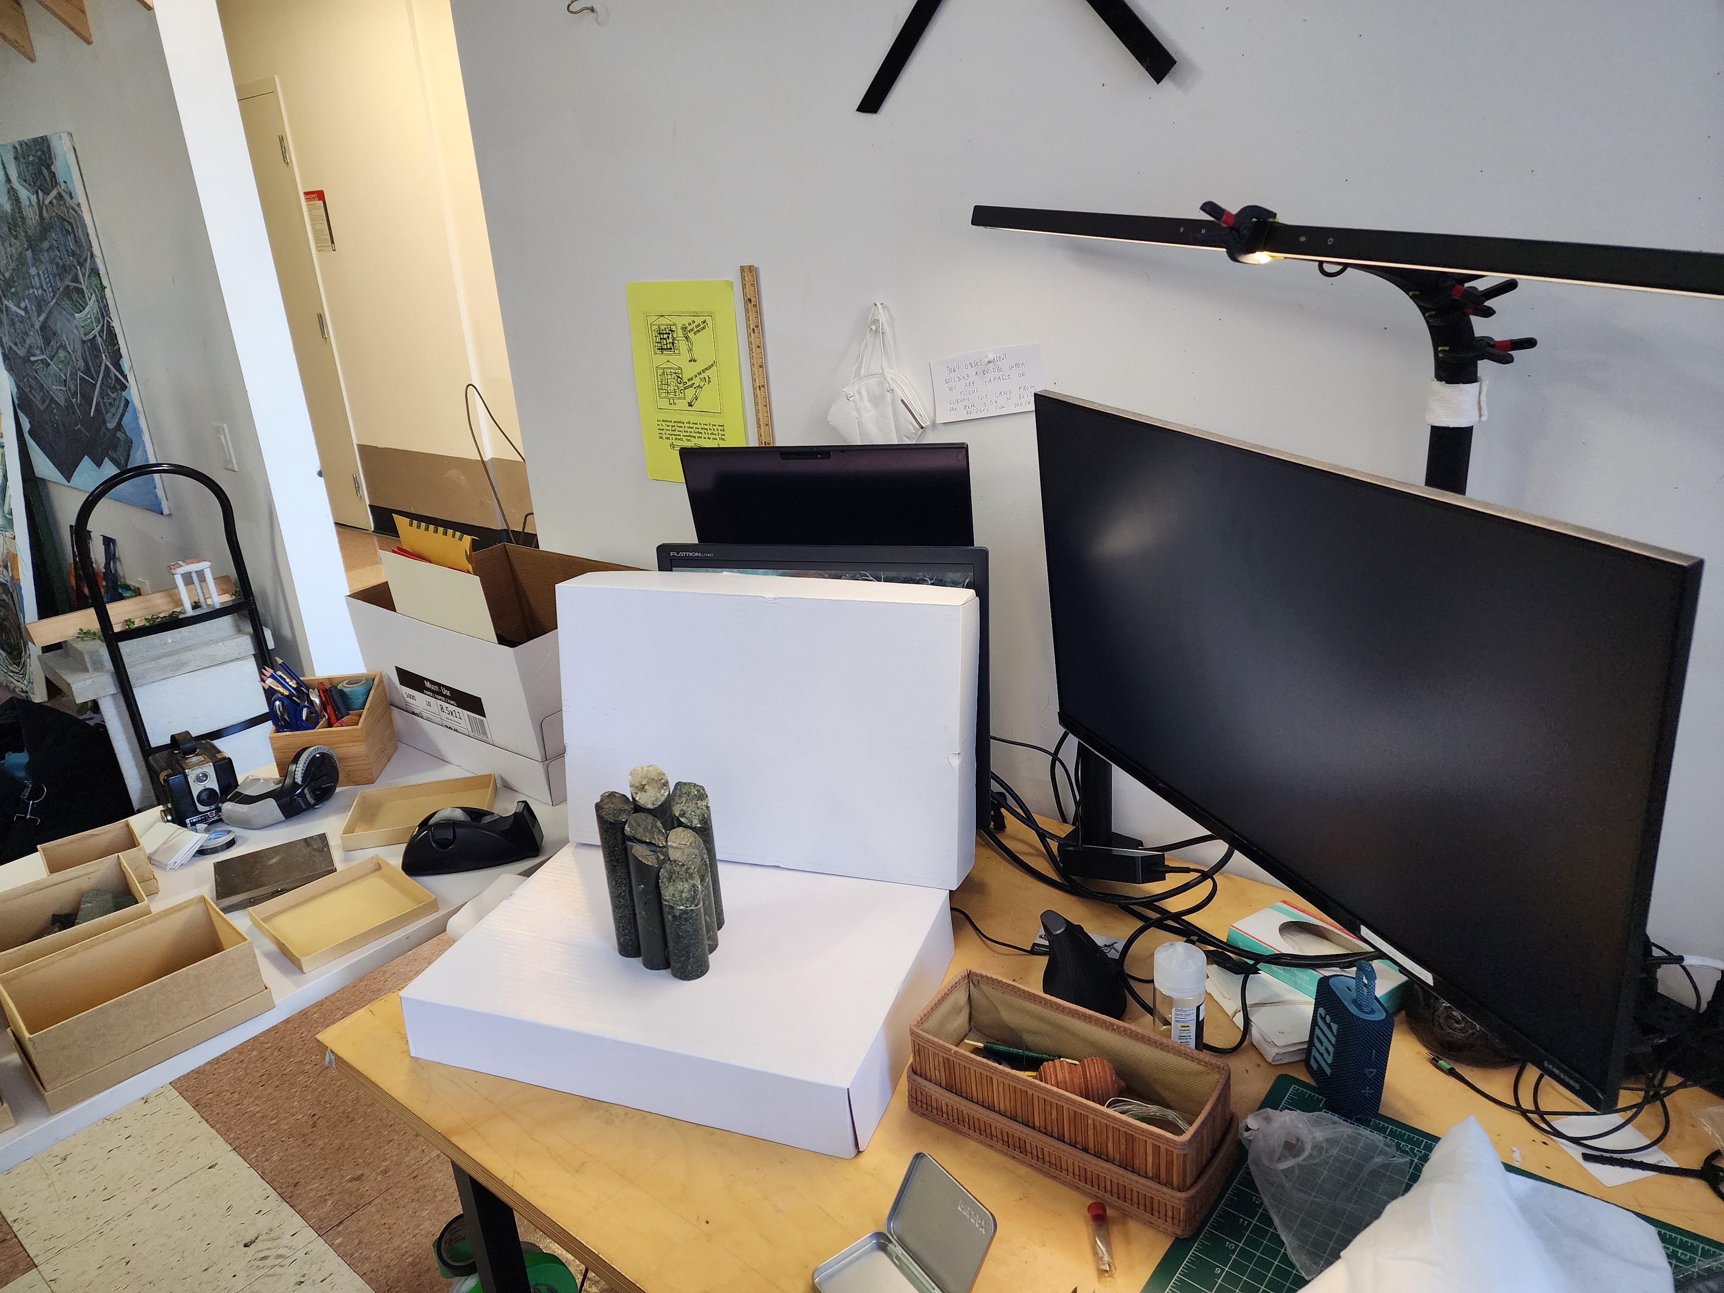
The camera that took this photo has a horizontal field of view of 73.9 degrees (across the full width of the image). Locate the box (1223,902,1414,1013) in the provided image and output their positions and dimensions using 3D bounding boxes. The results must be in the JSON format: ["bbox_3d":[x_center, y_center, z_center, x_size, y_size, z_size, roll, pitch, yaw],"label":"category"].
[{"bbox_3d":[0.441,0.302,1.098,0.074,0.031,0.153,-16,23,-29],"label":"box"}]

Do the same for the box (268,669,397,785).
[{"bbox_3d":[-0.743,0.120,1.620,0.123,0.117,0.133,-5,19,-3],"label":"box"}]

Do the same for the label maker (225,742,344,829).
[{"bbox_3d":[-0.767,0.179,1.511,0.145,0.078,0.088,-11,20,-19],"label":"label maker"}]

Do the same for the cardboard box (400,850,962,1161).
[{"bbox_3d":[-0.166,0.320,1.122,0.448,0.070,0.293,3,20,20],"label":"cardboard box"}]

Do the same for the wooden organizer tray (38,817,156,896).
[{"bbox_3d":[-0.886,0.260,1.329,0.096,0.061,0.104,-19,23,-36],"label":"wooden organizer tray"}]

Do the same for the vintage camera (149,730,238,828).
[{"bbox_3d":[-0.908,0.175,1.548,0.088,0.109,0.096,-21,26,-39],"label":"vintage camera"}]

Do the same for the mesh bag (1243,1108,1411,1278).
[{"bbox_3d":[0.335,0.389,0.862,0.155,0.036,0.097,-19,24,-37],"label":"mesh bag"}]

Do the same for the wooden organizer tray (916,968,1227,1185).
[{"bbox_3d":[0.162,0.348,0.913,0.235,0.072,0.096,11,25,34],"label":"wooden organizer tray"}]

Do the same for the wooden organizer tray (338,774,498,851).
[{"bbox_3d":[-0.577,0.216,1.509,0.176,0.020,0.127,-7,20,-9],"label":"wooden organizer tray"}]

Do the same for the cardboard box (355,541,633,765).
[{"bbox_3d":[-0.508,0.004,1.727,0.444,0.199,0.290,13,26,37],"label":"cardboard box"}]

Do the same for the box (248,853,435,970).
[{"bbox_3d":[-0.584,0.298,1.294,0.150,0.017,0.149,15,27,41],"label":"box"}]

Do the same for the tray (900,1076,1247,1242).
[{"bbox_3d":[0.166,0.377,0.928,0.249,0.040,0.106,10,24,36],"label":"tray"}]

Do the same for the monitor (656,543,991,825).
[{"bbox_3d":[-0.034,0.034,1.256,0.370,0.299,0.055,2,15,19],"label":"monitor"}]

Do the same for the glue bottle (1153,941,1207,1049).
[{"bbox_3d":[0.270,0.313,0.978,0.043,0.113,0.043,-3,20,1],"label":"glue bottle"}]

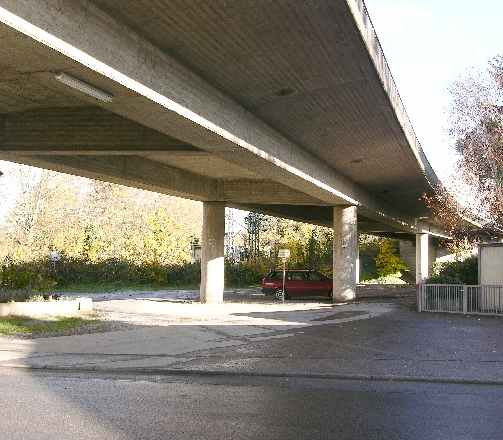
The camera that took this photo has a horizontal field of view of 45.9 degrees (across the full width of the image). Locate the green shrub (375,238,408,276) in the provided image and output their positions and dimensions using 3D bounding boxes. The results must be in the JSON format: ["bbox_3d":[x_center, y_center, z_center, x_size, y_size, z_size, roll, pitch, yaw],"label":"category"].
[{"bbox_3d":[14.156,3.792,60.000,3.100,3.800,2.800,1,-4,0],"label":"green shrub"}]

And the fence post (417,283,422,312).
[{"bbox_3d":[6.394,2.947,22.450,0.100,1.120,0.100,4,-5,-30],"label":"fence post"}]

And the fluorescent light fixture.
[{"bbox_3d":[-2.594,-2.061,9.300,0.170,0.100,1.270,-1,-5,20],"label":"fluorescent light fixture"}]

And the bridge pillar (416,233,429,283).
[{"bbox_3d":[15.561,3.585,54.000,0.830,4.610,0.830,2,-5,-16],"label":"bridge pillar"}]

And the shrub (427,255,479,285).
[{"bbox_3d":[9.484,2.713,28.000,2.400,2.100,2.200,1,-4,0],"label":"shrub"}]

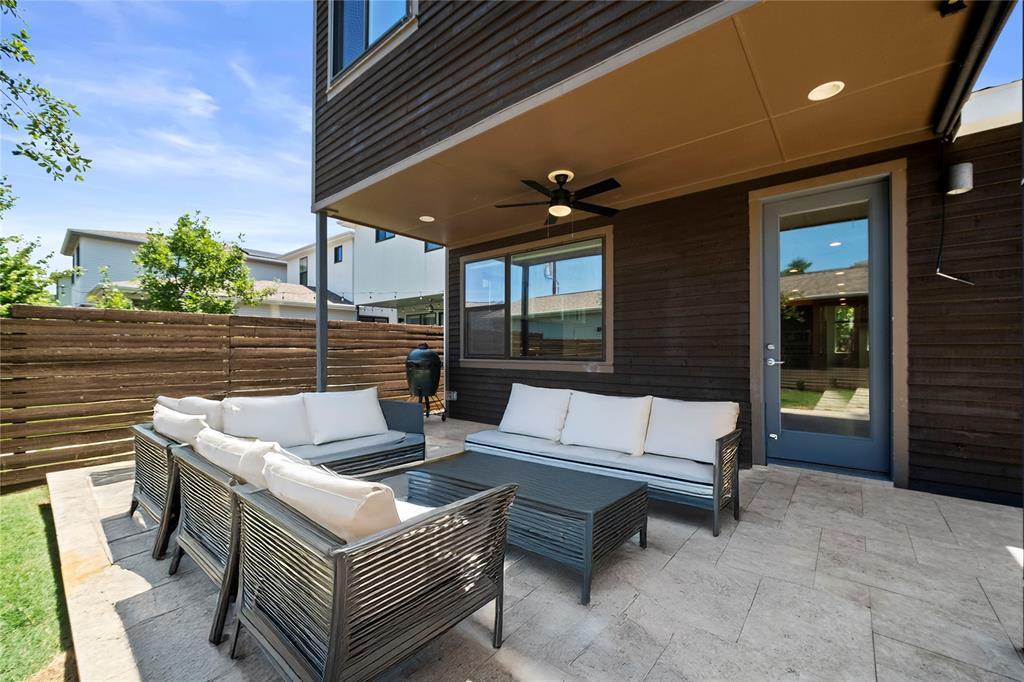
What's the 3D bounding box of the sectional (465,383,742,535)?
[{"bbox_3d":[0.689,0.873,3.493,2.222,0.838,0.646,-1,-1,39],"label":"sectional"}]

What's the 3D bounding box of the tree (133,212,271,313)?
[{"bbox_3d":[-6.630,-0.620,8.500,2.800,4.400,2.800,-1,-1,39],"label":"tree"}]

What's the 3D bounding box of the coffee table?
[{"bbox_3d":[0.067,1.065,2.555,1.333,0.419,0.697,-1,-1,39],"label":"coffee table"}]

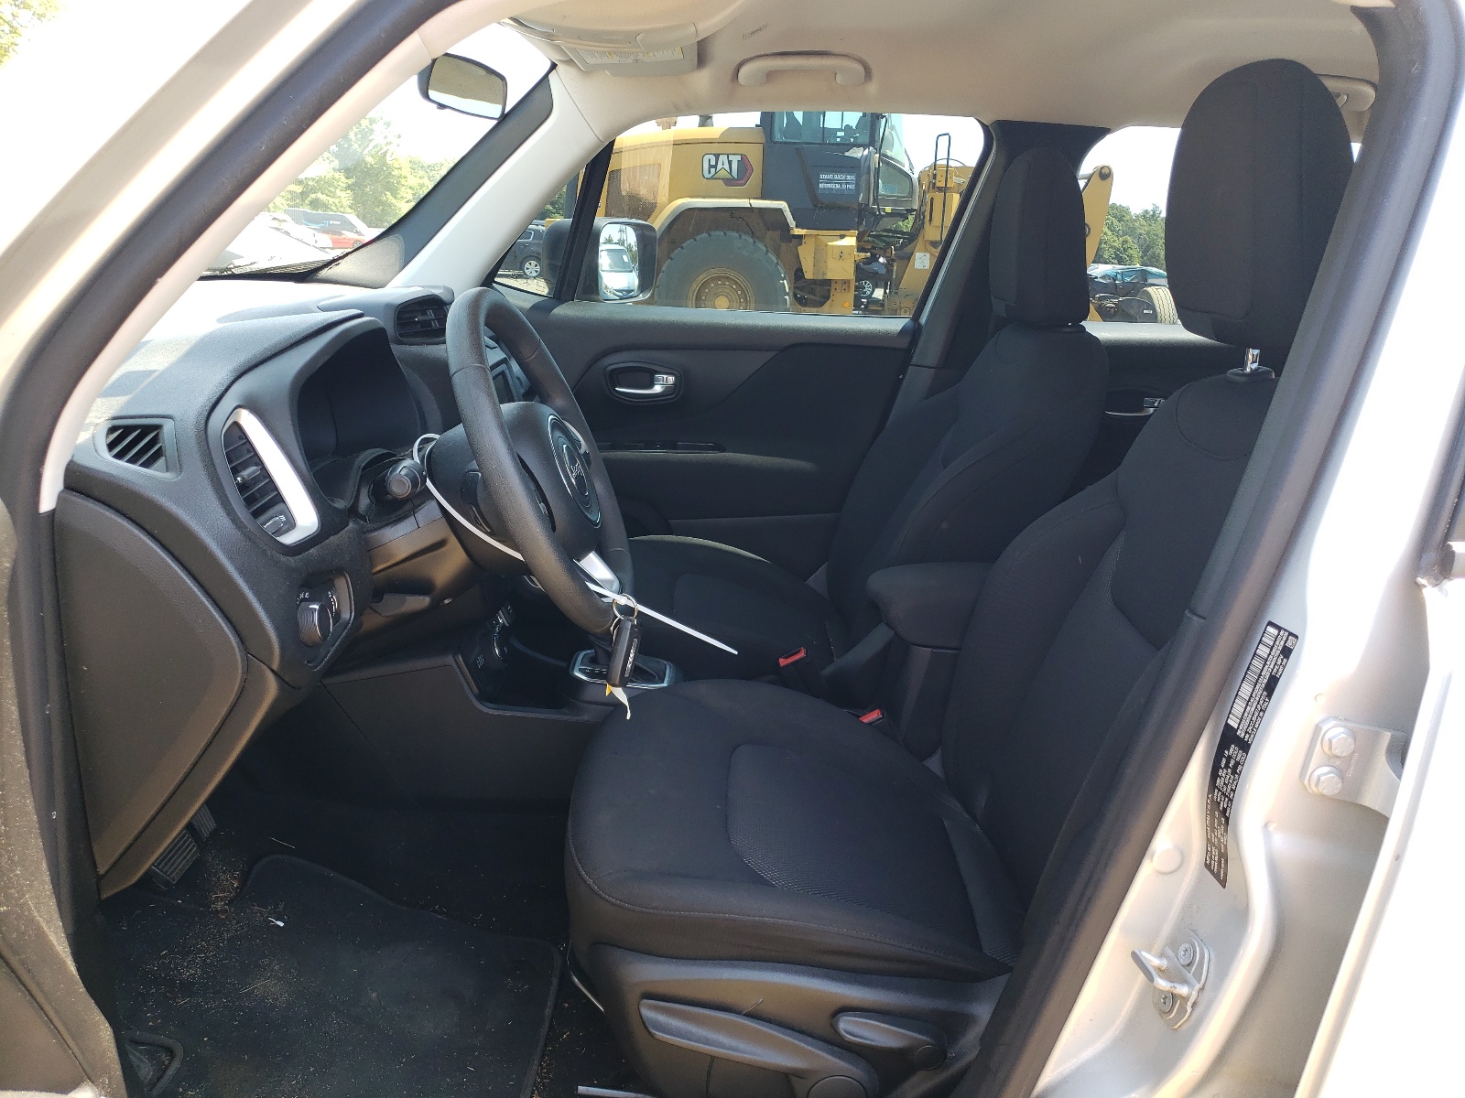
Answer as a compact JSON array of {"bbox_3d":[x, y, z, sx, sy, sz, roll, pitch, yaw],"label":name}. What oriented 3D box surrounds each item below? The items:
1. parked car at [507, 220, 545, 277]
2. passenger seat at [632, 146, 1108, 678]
[{"bbox_3d":[-7.341,-8.802,32.300,4.650,1.700,1.840,-1,15,-9],"label":"parked car"},{"bbox_3d":[0.203,-0.156,1.841,0.760,1.020,0.530,2,15,1],"label":"passenger seat"}]

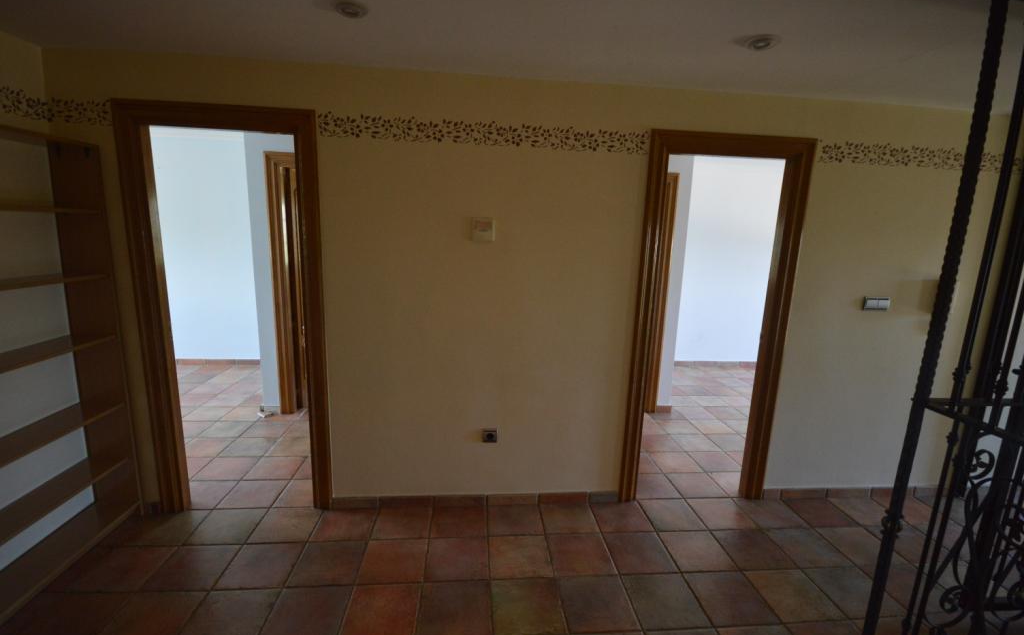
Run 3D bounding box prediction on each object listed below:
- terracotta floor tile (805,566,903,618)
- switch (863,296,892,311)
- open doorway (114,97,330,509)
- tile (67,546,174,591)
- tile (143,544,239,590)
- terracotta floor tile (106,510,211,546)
[{"bbox_3d":[1.619,1.300,2.018,0.305,0.012,0.287,1,11,-5],"label":"terracotta floor tile"},{"bbox_3d":[2.173,-0.080,2.534,0.159,0.083,0.012,1,11,-5],"label":"switch"},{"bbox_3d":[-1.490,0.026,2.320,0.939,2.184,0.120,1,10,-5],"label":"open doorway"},{"bbox_3d":[-1.823,1.189,2.009,0.305,0.012,0.287,1,11,-5],"label":"tile"},{"bbox_3d":[-1.513,1.194,2.036,0.305,0.012,0.287,1,11,-5],"label":"tile"},{"bbox_3d":[-1.832,1.124,2.276,0.304,0.010,0.288,1,11,-5],"label":"terracotta floor tile"}]

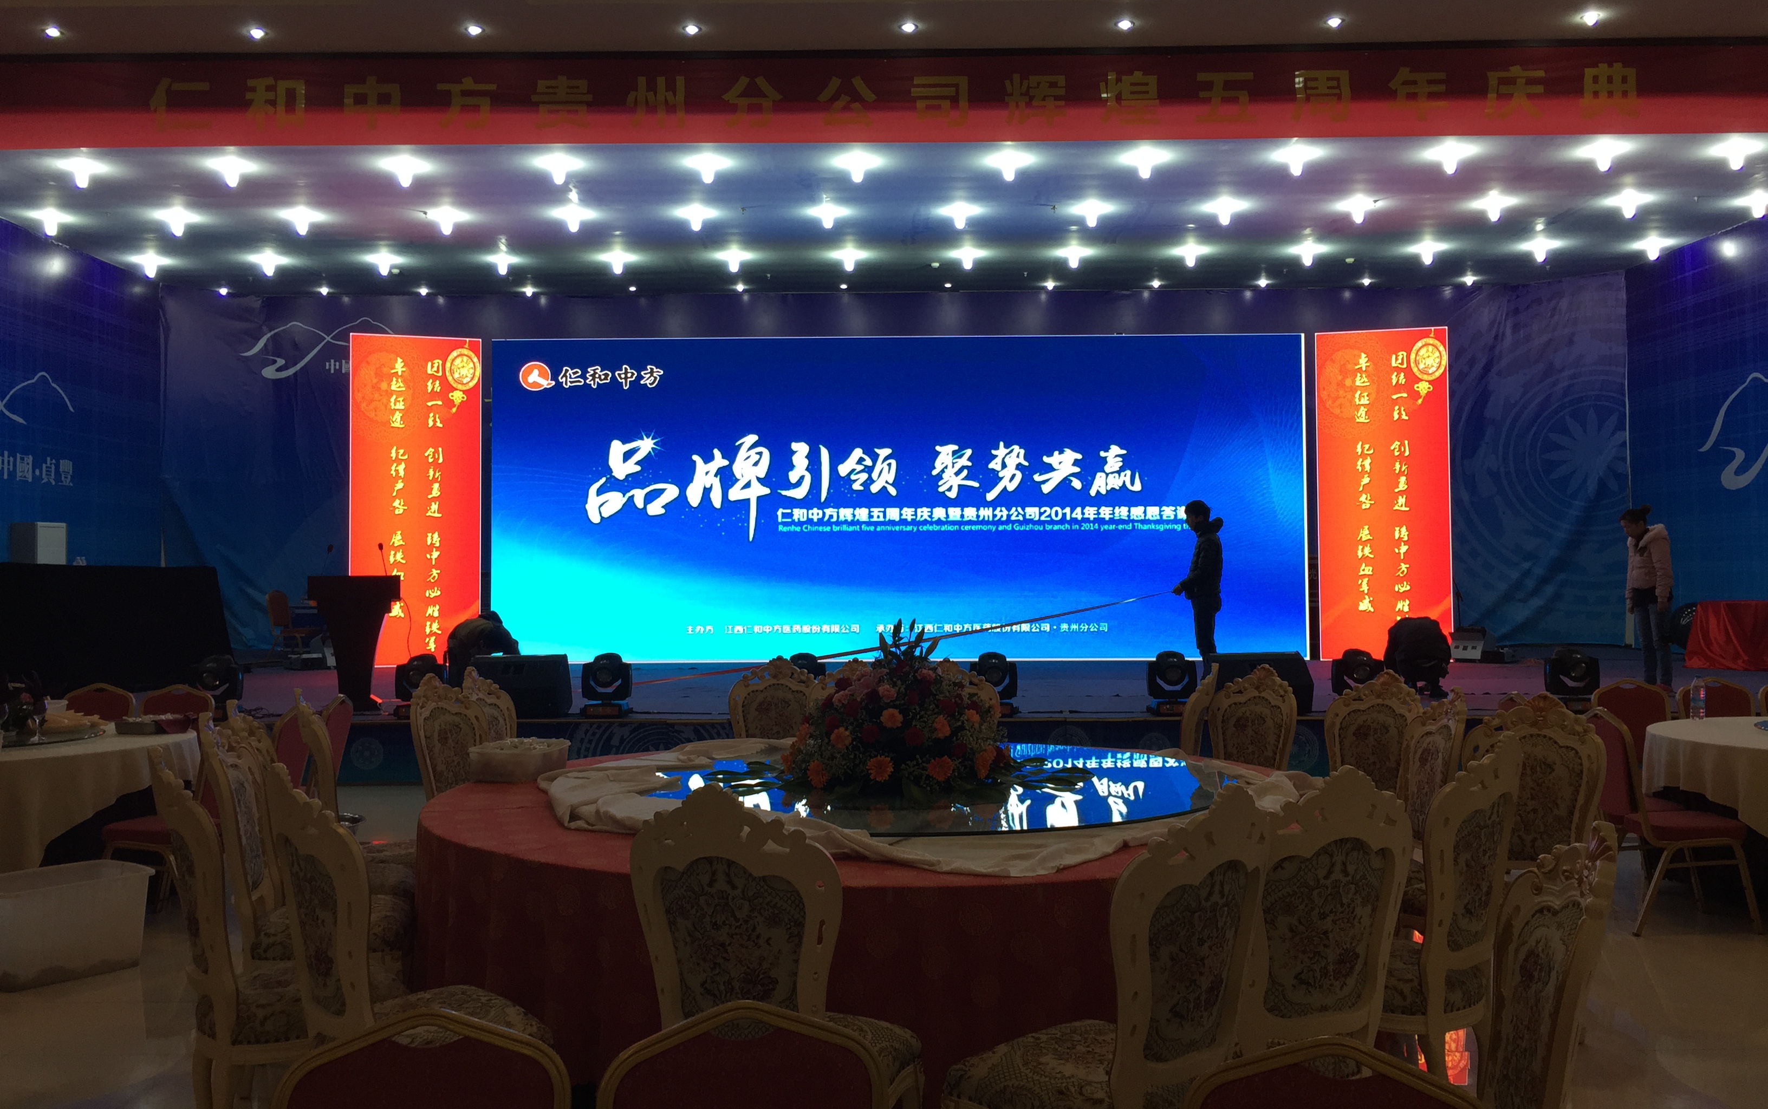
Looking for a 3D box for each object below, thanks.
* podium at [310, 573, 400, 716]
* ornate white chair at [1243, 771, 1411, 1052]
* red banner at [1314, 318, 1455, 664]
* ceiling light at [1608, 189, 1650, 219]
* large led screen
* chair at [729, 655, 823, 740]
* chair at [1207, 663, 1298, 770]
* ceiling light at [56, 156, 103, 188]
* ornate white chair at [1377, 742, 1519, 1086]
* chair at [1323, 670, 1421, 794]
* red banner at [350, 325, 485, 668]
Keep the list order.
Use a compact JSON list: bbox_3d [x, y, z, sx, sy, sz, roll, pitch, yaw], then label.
[{"bbox_3d":[-4.340,0.729,12.150,0.700,1.110,0.480,0,-1,-6],"label":"podium"},{"bbox_3d":[1.010,1.069,3.860,0.500,1.100,0.580,0,-1,-27],"label":"ornate white chair"},{"bbox_3d":[6.053,-0.714,17.930,1.500,3.970,0.150,-1,-1,18],"label":"red banner"},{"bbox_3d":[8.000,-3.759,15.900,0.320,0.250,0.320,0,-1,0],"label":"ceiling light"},{"bbox_3d":[0.178,-0.680,18.150,9.950,3.970,0.200,0,-1,0],"label":"large led screen"},{"bbox_3d":[-0.540,1.121,7.430,0.500,1.100,0.580,0,-1,-2],"label":"chair"},{"bbox_3d":[1.700,1.102,7.090,0.500,1.100,0.580,-1,-1,38],"label":"chair"},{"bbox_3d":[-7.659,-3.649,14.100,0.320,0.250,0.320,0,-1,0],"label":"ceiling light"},{"bbox_3d":[1.620,1.072,4.480,0.500,1.100,0.580,0,-1,-45],"label":"ornate white chair"},{"bbox_3d":[2.180,1.095,6.750,0.500,1.100,0.580,-1,-1,42],"label":"chair"},{"bbox_3d":[-5.659,-0.651,17.900,1.500,3.970,0.150,0,-1,-18],"label":"red banner"}]

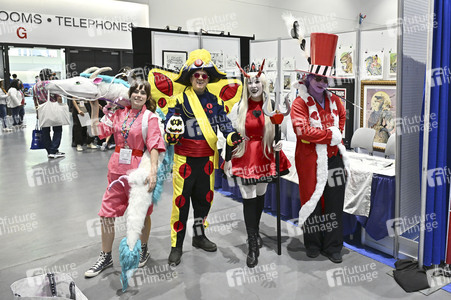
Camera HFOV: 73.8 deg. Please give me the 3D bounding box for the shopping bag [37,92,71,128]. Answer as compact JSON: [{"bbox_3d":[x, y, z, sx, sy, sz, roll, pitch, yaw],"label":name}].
[{"bbox_3d":[-3.270,-0.775,5.750,0.540,0.670,0.160,-4,10,-22],"label":"shopping bag"}]

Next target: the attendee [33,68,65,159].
[{"bbox_3d":[-3.531,-0.709,6.000,0.570,1.750,0.430,7,12,37],"label":"attendee"}]

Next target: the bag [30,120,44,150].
[{"bbox_3d":[-3.650,-0.295,5.880,0.260,0.560,0.100,-3,9,-18],"label":"bag"}]

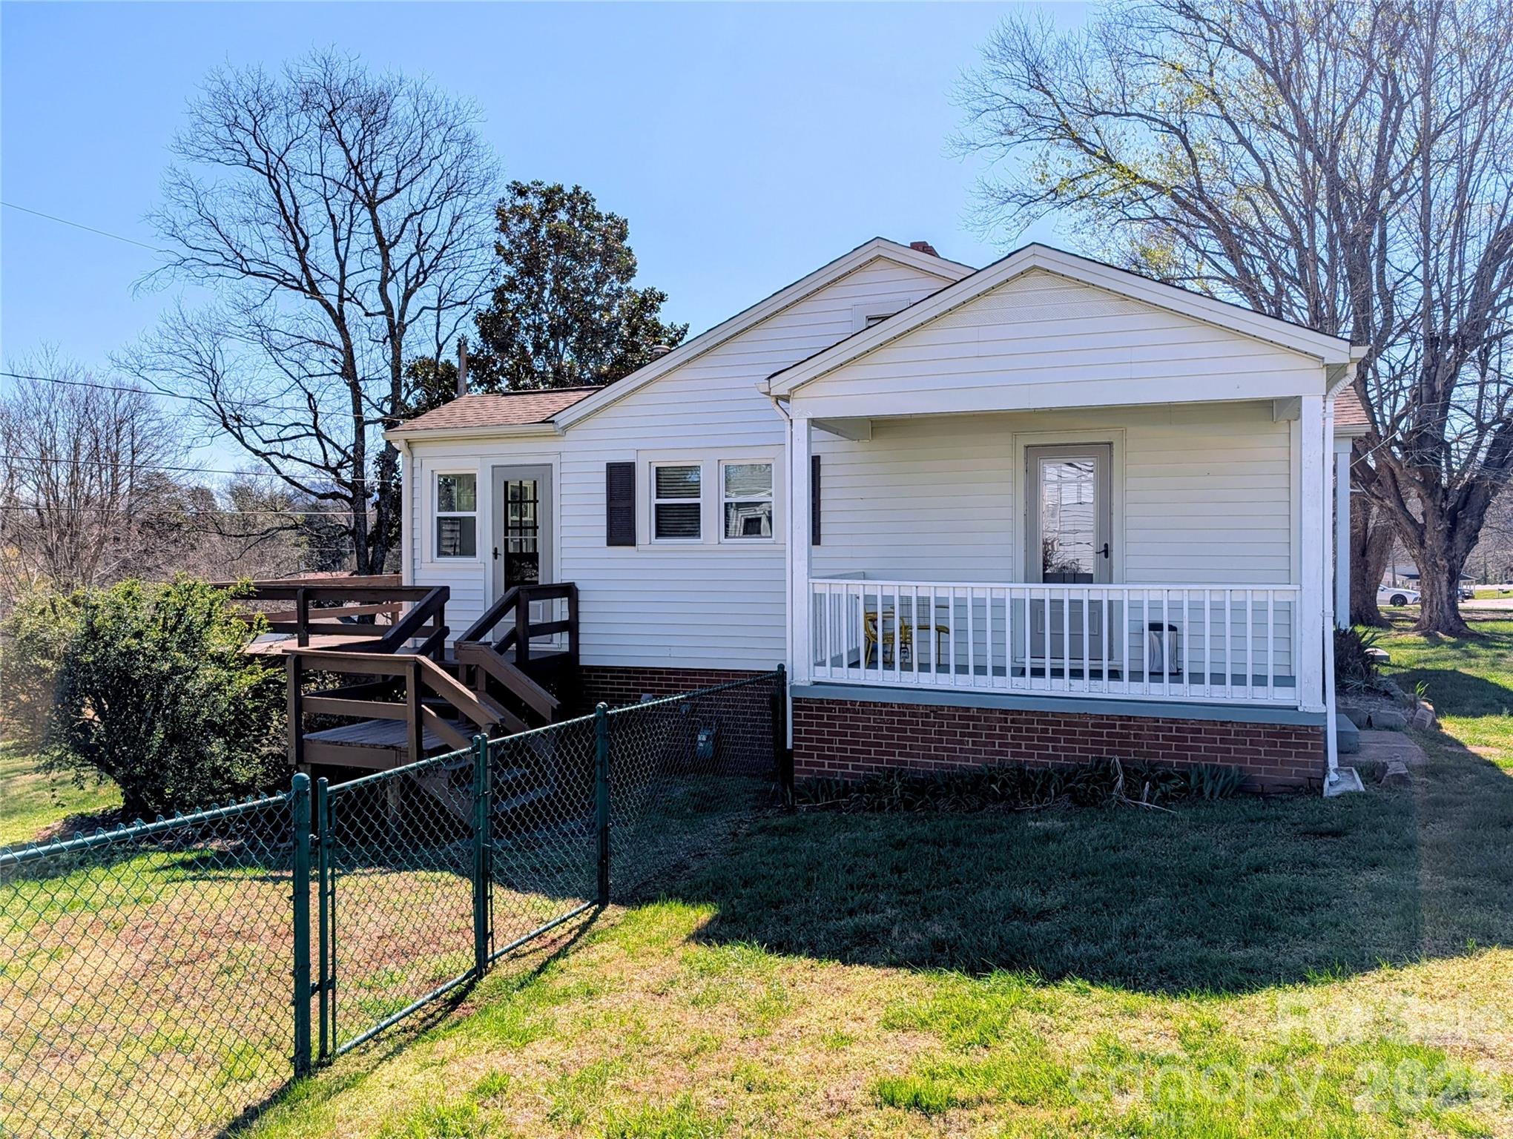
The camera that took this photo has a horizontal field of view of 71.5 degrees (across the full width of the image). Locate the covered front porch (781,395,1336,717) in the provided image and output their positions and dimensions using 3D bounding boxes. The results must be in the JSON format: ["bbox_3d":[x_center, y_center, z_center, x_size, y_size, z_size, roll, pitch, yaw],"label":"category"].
[{"bbox_3d":[2.622,-0.106,9.519,4.197,2.460,2.170,0,0,19],"label":"covered front porch"}]

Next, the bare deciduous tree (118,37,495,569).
[{"bbox_3d":[-10.571,-4.991,24.978,8.800,14.600,8.200,0,0,19],"label":"bare deciduous tree"}]

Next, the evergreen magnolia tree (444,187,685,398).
[{"bbox_3d":[-4.848,-3.655,25.984,6.200,11.900,6.000,0,0,19],"label":"evergreen magnolia tree"}]

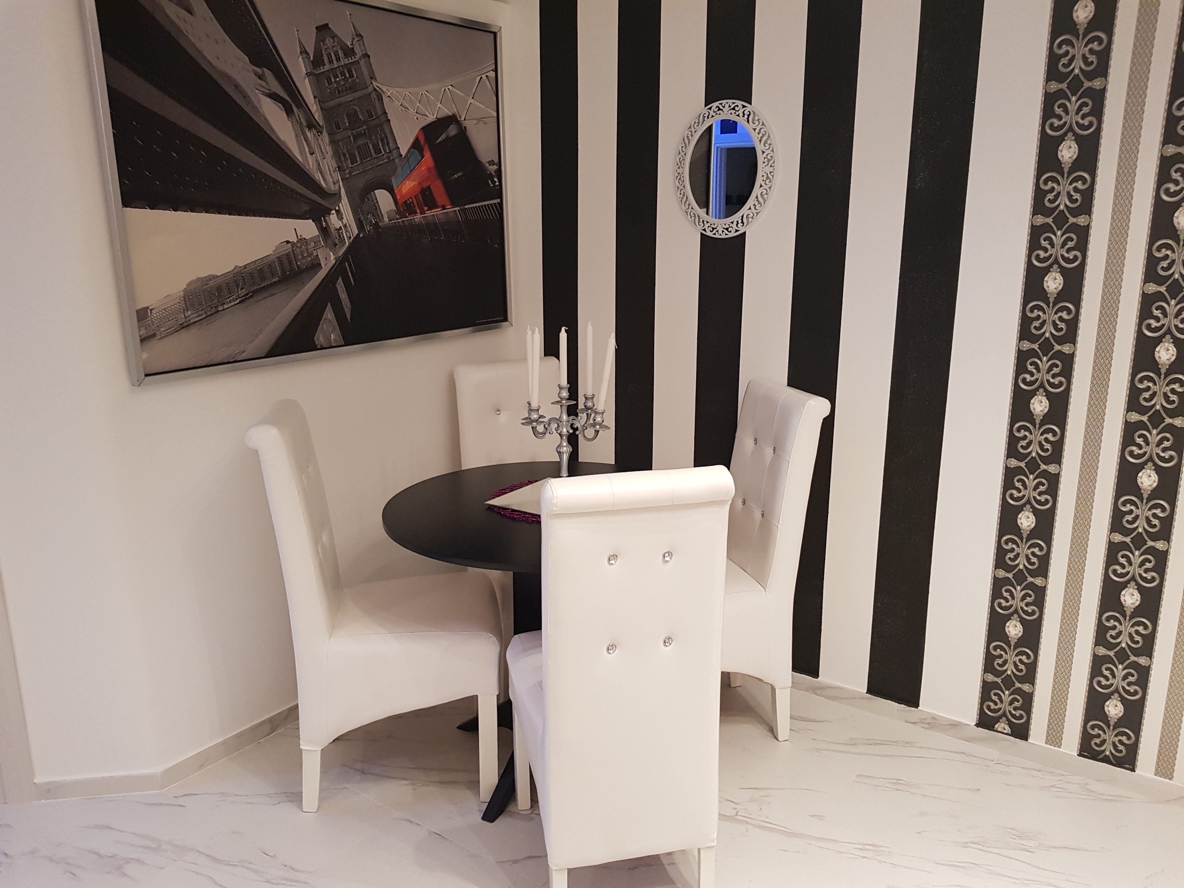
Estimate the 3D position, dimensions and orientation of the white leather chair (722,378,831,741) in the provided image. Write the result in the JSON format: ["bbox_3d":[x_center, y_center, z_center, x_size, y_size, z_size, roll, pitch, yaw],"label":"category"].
[{"bbox_3d":[0.314,0.354,2.623,0.576,1.025,0.415,-4,14,-17],"label":"white leather chair"}]

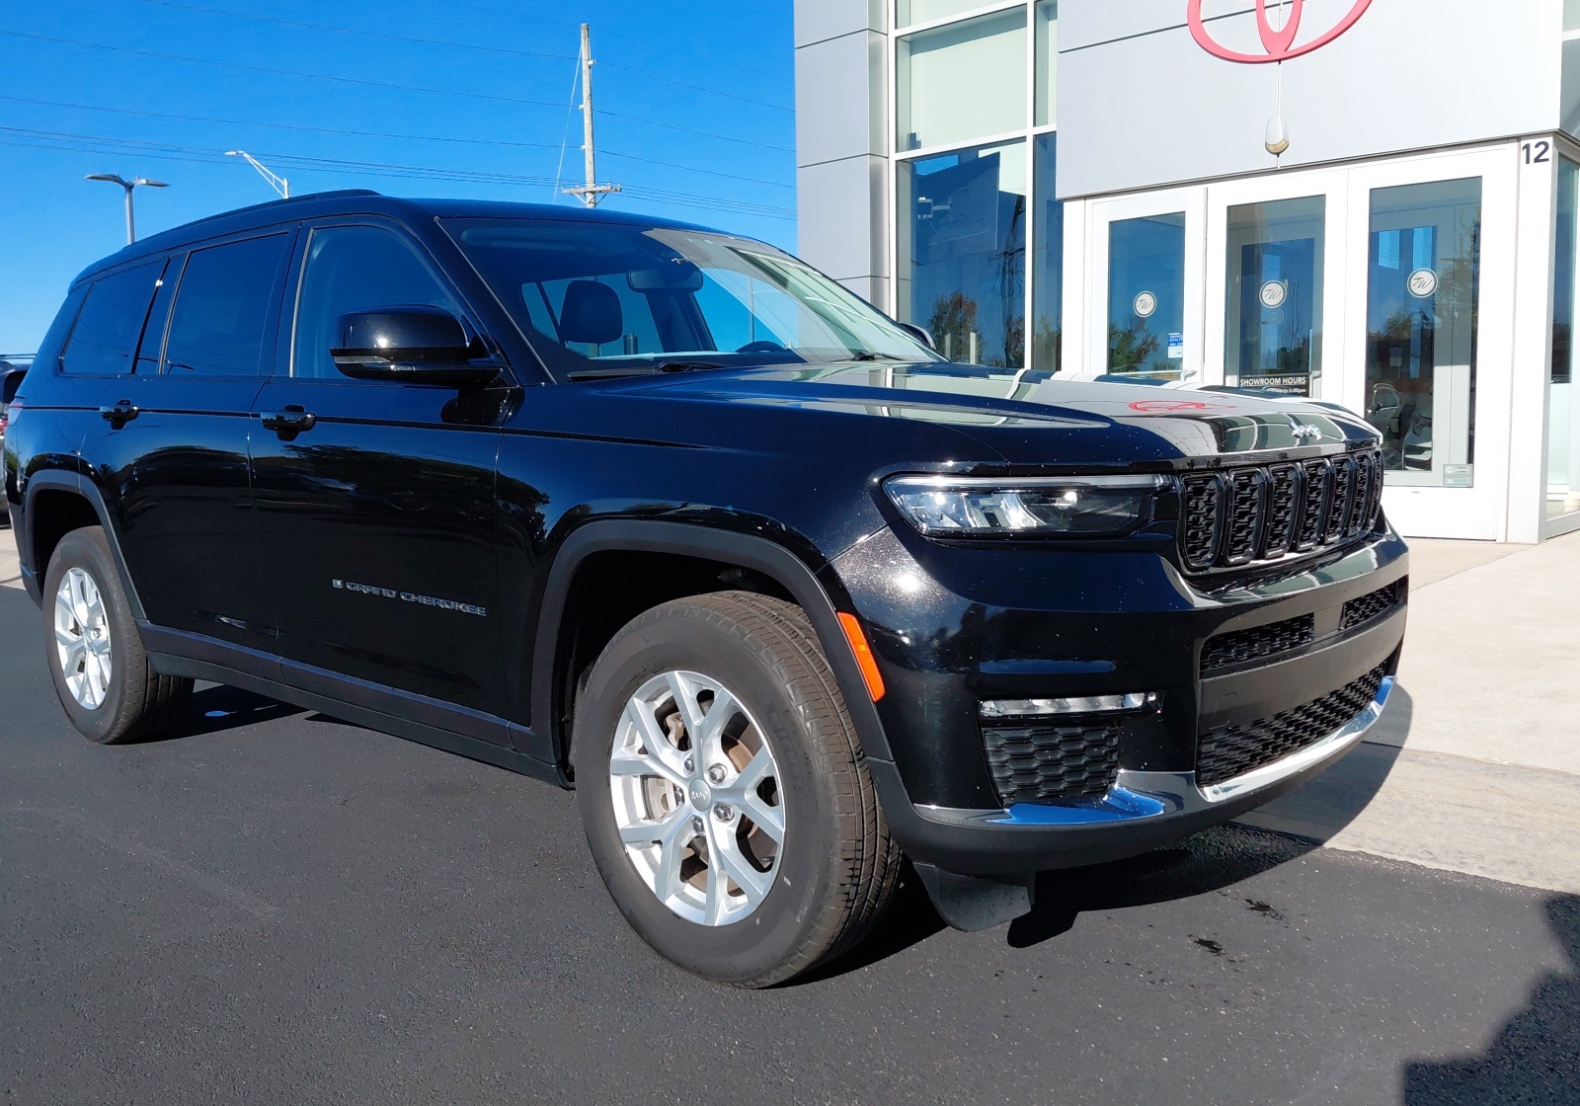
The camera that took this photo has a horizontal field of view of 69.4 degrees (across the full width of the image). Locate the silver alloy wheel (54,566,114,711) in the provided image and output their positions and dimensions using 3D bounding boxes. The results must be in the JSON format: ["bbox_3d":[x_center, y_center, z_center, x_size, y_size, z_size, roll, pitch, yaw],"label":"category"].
[{"bbox_3d":[-2.506,0.299,4.189,0.495,0.495,0.168,4,9,39],"label":"silver alloy wheel"}]

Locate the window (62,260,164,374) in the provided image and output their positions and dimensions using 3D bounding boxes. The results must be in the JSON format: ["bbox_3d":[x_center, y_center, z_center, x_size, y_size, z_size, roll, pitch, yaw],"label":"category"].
[{"bbox_3d":[-2.509,-0.849,4.202,0.713,0.406,0.050,3,-13,41],"label":"window"}]

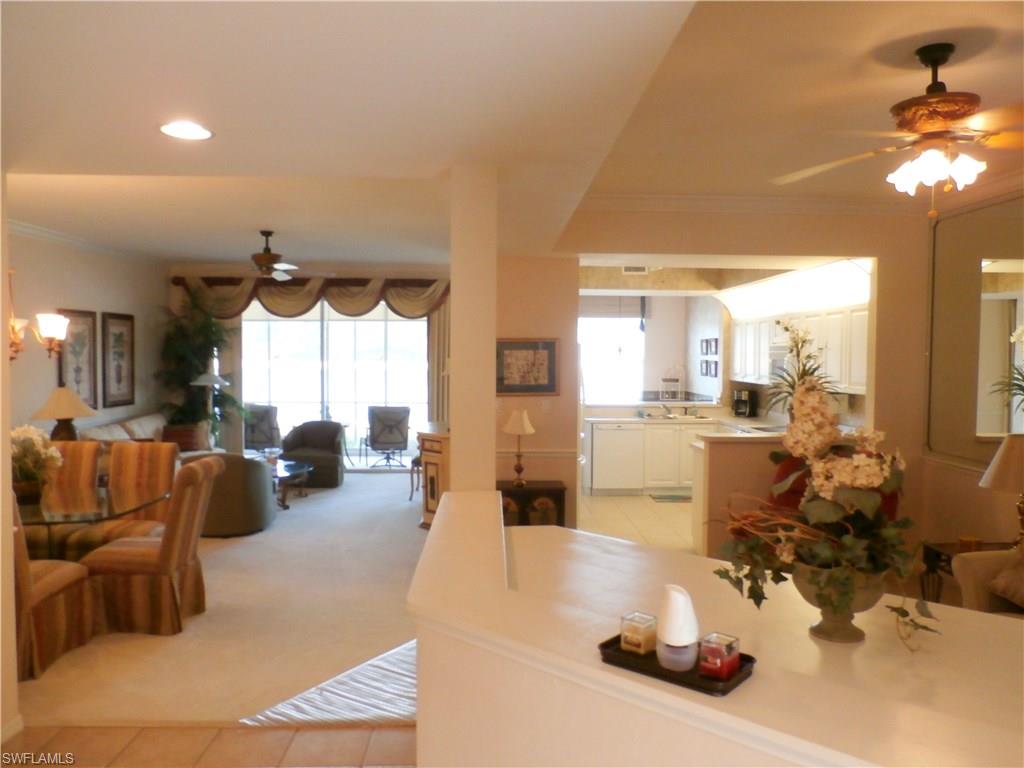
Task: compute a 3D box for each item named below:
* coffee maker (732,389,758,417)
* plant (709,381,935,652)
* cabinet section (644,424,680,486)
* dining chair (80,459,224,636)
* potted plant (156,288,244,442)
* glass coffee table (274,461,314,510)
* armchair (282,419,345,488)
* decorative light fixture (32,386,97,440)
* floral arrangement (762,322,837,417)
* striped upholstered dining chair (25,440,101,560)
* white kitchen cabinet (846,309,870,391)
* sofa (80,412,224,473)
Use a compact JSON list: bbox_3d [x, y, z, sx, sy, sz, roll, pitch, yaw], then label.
[{"bbox_3d":[2.820,0.251,8.948,0.210,0.330,0.250,2,3,43],"label":"coffee maker"},{"bbox_3d":[0.604,0.233,1.459,0.420,0.500,0.340,0,2,0],"label":"plant"},{"bbox_3d":[1.764,0.825,8.990,0.420,0.730,0.590,0,2,-1],"label":"cabinet section"},{"bbox_3d":[-2.235,0.997,4.695,0.700,1.010,0.470,0,2,-2],"label":"dining chair"},{"bbox_3d":[-4.000,-0.010,9.458,1.050,2.400,1.000,0,2,0],"label":"potted plant"},{"bbox_3d":[-2.756,1.093,8.243,1.100,0.420,1.150,0,2,0],"label":"glass coffee table"},{"bbox_3d":[-2.534,0.874,9.536,0.780,0.770,0.800,0,2,-3],"label":"armchair"},{"bbox_3d":[-4.220,0.393,6.972,0.580,0.740,0.580,0,2,0],"label":"decorative light fixture"},{"bbox_3d":[2.130,-0.074,5.500,0.540,0.850,0.500,0,2,0],"label":"floral arrangement"},{"bbox_3d":[-3.205,0.912,5.285,0.470,0.980,0.640,0,2,-18],"label":"striped upholstered dining chair"},{"bbox_3d":[3.120,-0.311,6.323,0.320,0.770,0.420,0,2,-3],"label":"white kitchen cabinet"},{"bbox_3d":[-4.054,0.846,8.235,0.970,0.900,2.200,0,2,1],"label":"sofa"}]

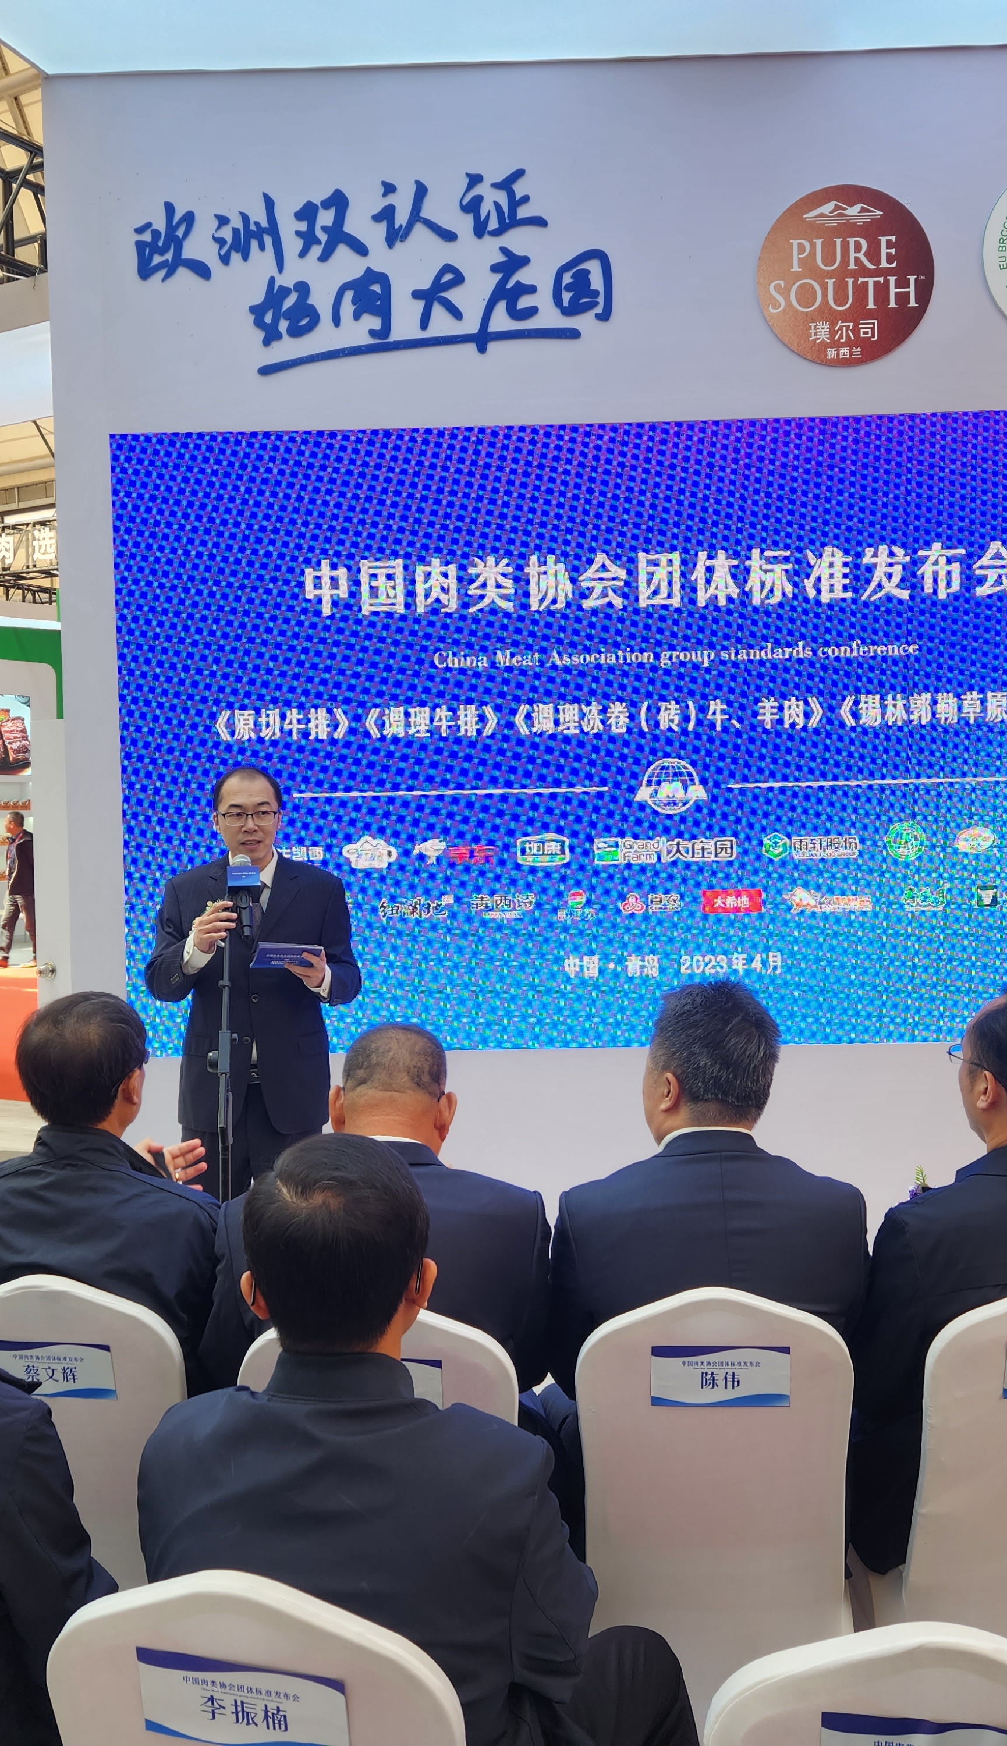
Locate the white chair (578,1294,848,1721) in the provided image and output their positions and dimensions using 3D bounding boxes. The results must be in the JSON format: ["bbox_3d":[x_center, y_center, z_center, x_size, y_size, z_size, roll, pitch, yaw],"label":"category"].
[{"bbox_3d":[0.344,1.055,2.596,0.430,0.920,0.560,-1,2,3],"label":"white chair"}]

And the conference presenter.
[{"bbox_3d":[-0.616,0.616,3.900,0.540,1.740,0.420,-1,2,-6],"label":"conference presenter"}]

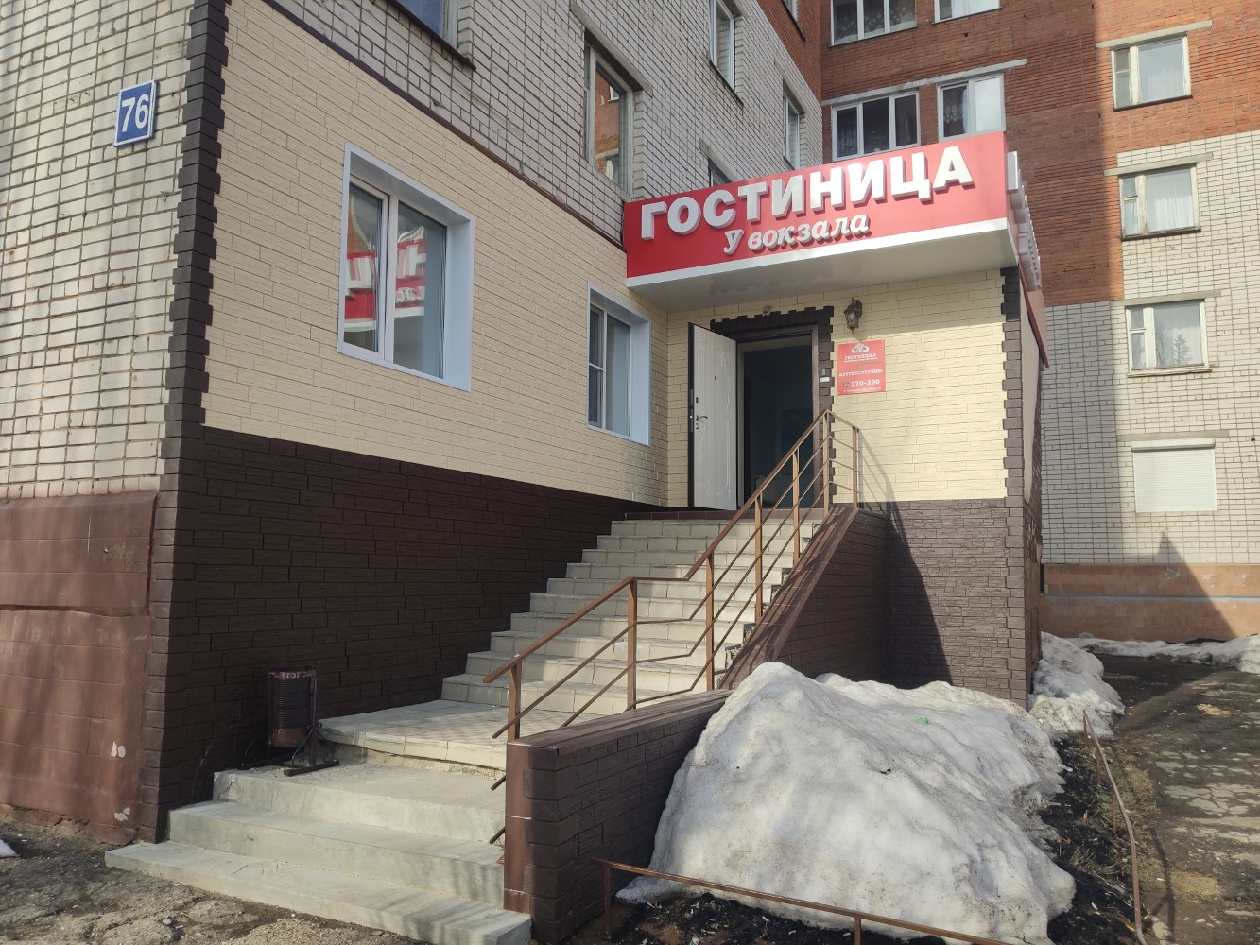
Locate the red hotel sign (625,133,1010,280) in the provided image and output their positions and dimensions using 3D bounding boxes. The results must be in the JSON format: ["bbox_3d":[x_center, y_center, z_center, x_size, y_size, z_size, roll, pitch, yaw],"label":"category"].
[{"bbox_3d":[1.670,-2.579,9.332,3.810,0.830,0.160,-3,-7,26],"label":"red hotel sign"}]

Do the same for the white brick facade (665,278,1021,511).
[{"bbox_3d":[2.111,-0.804,10.195,3.650,2.295,0.200,-3,-7,26],"label":"white brick facade"}]

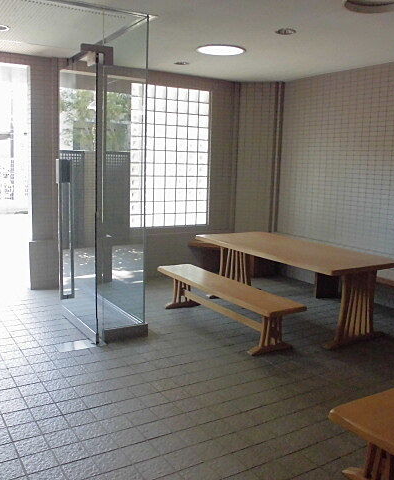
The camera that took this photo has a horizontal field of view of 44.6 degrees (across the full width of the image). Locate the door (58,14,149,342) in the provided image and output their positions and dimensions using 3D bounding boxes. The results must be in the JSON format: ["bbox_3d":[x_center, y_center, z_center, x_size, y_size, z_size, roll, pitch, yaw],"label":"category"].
[{"bbox_3d":[-0.823,-0.510,4.146,0.443,2.523,1.037,-4,10,-32],"label":"door"}]

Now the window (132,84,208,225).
[{"bbox_3d":[-0.326,-1.022,6.032,1.093,1.712,0.101,-4,10,-32],"label":"window"}]

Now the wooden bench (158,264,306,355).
[{"bbox_3d":[0.219,0.581,4.289,0.403,0.383,1.712,-4,10,-32],"label":"wooden bench"}]

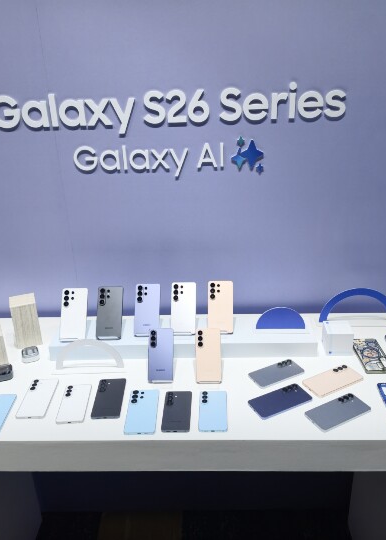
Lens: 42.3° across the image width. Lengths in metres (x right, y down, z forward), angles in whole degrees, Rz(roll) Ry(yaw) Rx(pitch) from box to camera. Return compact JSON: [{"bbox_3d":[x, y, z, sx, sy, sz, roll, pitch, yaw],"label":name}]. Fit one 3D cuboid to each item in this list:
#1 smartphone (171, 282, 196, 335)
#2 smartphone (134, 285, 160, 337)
[{"bbox_3d":[-0.030,0.121,1.581,0.078,0.164,0.008,1,-7,6],"label":"smartphone"},{"bbox_3d":[-0.146,0.126,1.580,0.078,0.164,0.008,1,-7,6],"label":"smartphone"}]

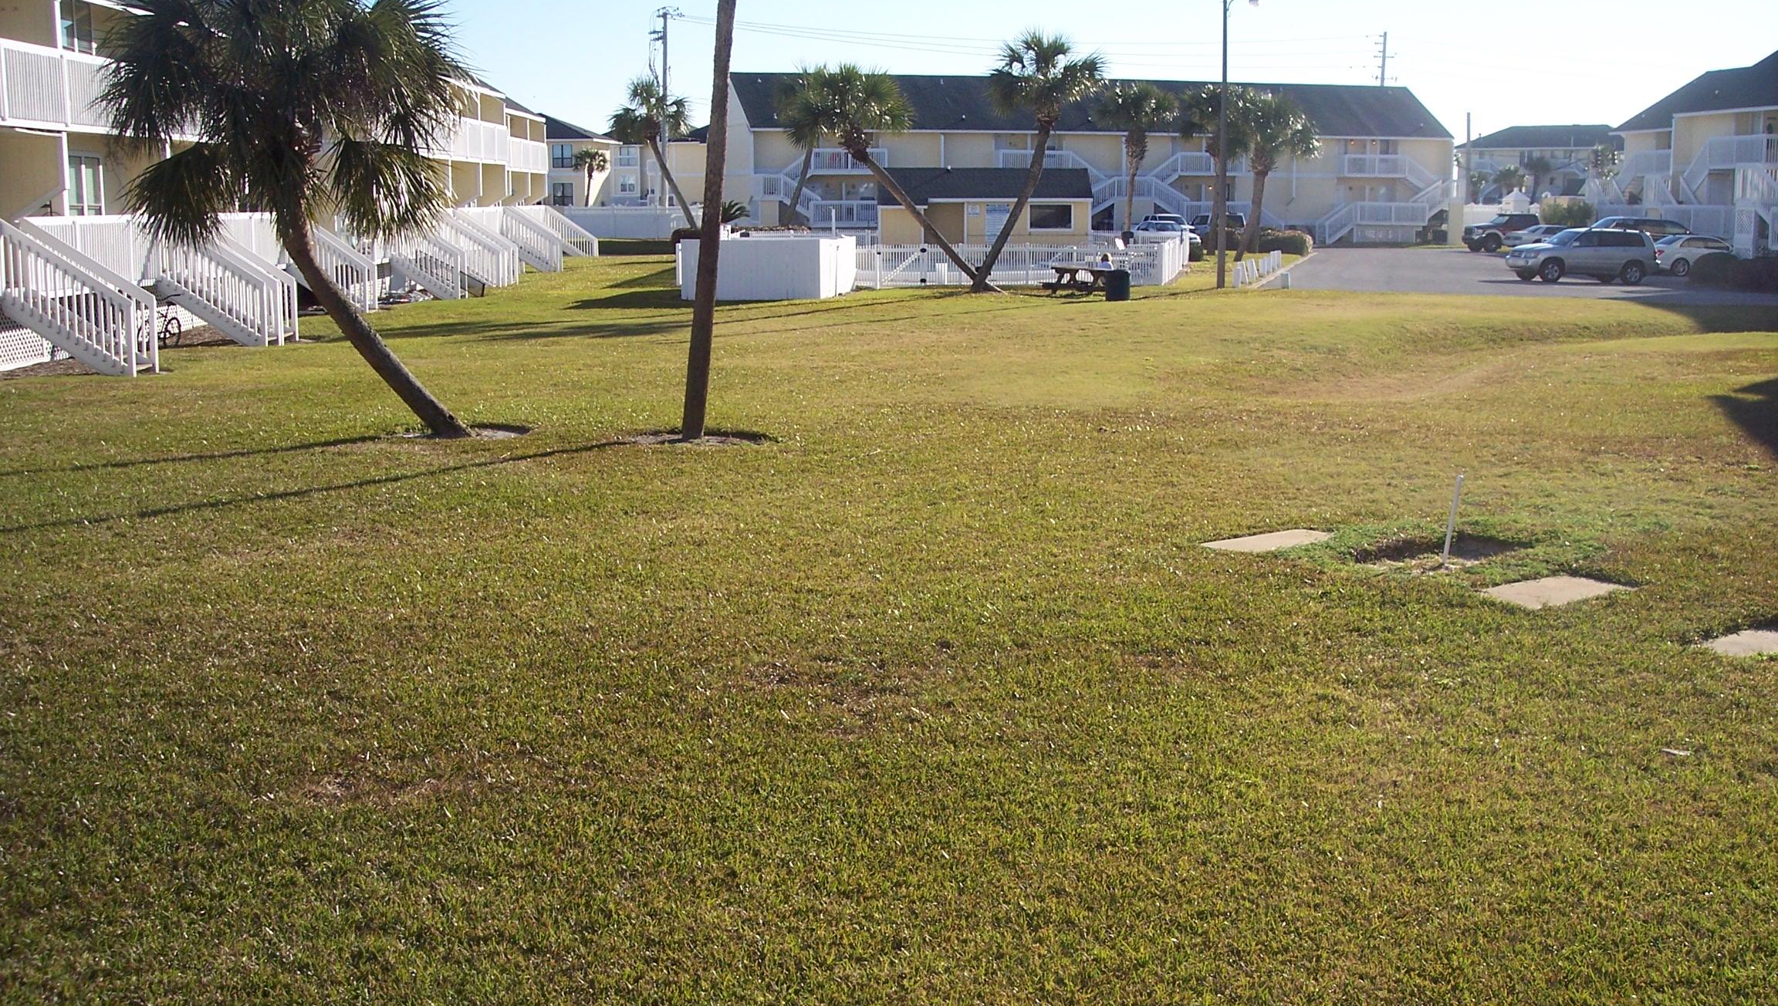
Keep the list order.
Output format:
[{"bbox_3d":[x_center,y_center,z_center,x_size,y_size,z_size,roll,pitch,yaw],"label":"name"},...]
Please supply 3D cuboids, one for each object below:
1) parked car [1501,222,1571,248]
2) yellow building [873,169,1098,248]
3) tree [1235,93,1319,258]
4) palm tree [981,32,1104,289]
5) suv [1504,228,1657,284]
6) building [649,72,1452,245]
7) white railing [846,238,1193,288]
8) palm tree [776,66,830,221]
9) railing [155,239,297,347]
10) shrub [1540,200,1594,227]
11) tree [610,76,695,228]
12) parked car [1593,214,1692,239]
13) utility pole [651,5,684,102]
[{"bbox_3d":[32.480,-12.822,97.678,4.900,1.430,1.830,-2,9,-12],"label":"parked car"},{"bbox_3d":[3.564,-11.393,79.691,8.500,3.920,7.000,0,9,-2],"label":"yellow building"},{"bbox_3d":[16.581,-13.887,85.385,3.500,7.070,3.300,0,8,0],"label":"tree"},{"bbox_3d":[4.477,-9.978,58.459,3.600,7.400,3.400,0,9,0],"label":"palm tree"},{"bbox_3d":[21.782,-7.793,63.142,4.690,1.730,1.830,-1,9,-9],"label":"suv"},{"bbox_3d":[11.113,-18.091,107.091,40.240,8.870,10.000,-3,9,-20],"label":"building"},{"bbox_3d":[5.100,-8.265,67.823,10.500,1.300,16.500,1,9,6],"label":"white railing"},{"bbox_3d":[-3.595,-15.639,91.696,3.500,8.770,3.400,0,8,0],"label":"palm tree"},{"bbox_3d":[-11.745,-3.832,35.625,1.866,2.050,1.900,0,8,0],"label":"railing"},{"bbox_3d":[35.907,-14.617,106.004,2.900,2.520,2.500,3,9,17],"label":"shrub"},{"bbox_3d":[-10.304,-14.932,88.765,4.200,7.800,3.700,0,9,0],"label":"tree"},{"bbox_3d":[32.268,-11.072,84.284,5.000,1.800,1.950,-1,9,-7],"label":"parked car"},{"bbox_3d":[-12.842,-22.014,116.021,1.900,13.450,1.500,0,8,0],"label":"utility pole"}]

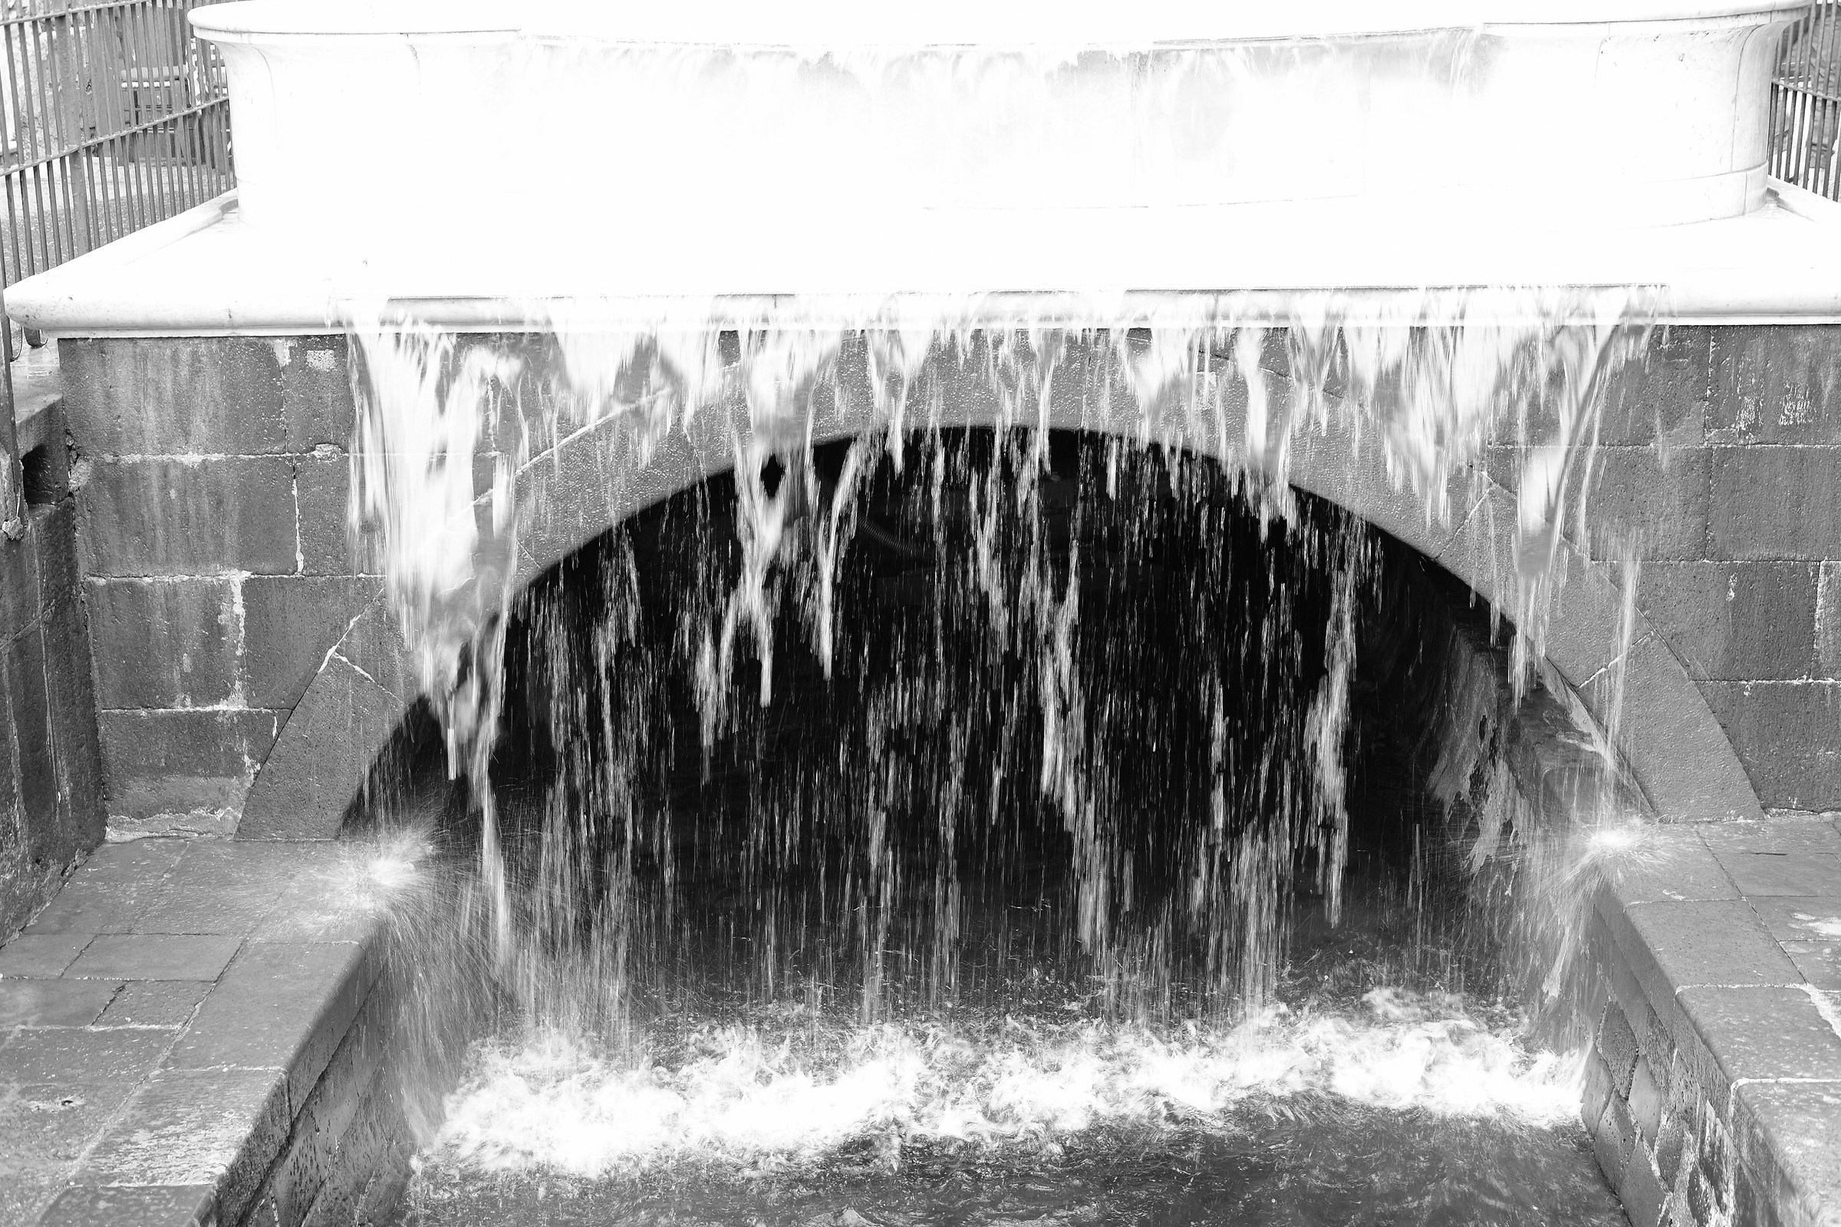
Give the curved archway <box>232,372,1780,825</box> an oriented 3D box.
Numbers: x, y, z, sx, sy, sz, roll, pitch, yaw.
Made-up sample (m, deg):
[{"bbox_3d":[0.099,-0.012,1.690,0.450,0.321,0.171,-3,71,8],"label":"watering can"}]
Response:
[{"bbox_3d":[0.225,-0.162,8.823,4.891,1.591,0.700,0,15,2],"label":"curved archway"}]

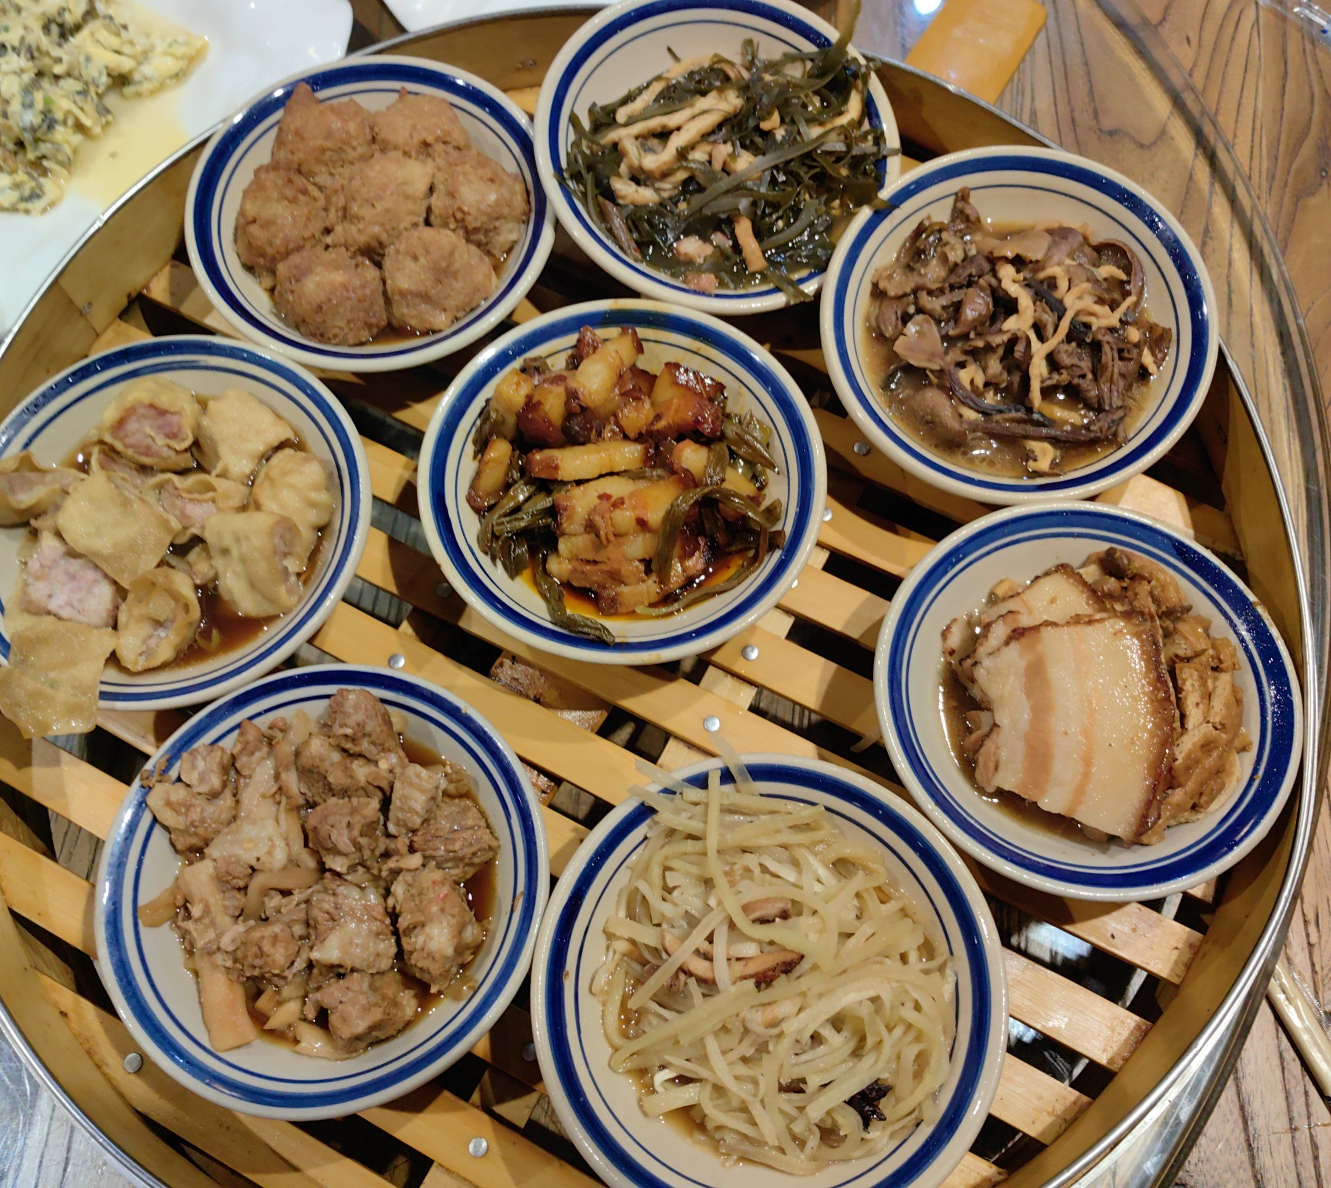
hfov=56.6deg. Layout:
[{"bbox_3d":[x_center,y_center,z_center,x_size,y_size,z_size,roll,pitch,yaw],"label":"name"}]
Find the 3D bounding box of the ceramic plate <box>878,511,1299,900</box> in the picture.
[{"bbox_3d":[0.160,0.043,0.486,0.160,0.038,0.160,0,70,1],"label":"ceramic plate"}]

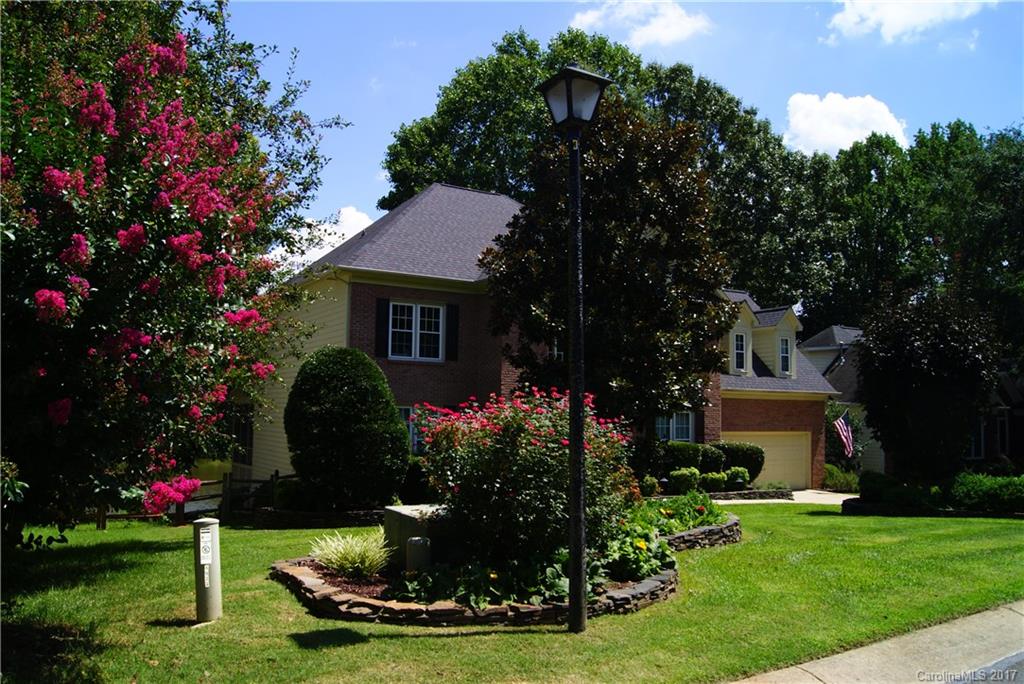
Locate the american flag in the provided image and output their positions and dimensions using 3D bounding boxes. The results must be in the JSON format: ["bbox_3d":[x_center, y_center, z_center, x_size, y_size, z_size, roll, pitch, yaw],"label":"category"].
[{"bbox_3d":[12.640,3.527,29.300,0.350,1.850,0.780,4,-6,-33],"label":"american flag"}]

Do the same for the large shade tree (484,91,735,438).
[{"bbox_3d":[2.561,-1.230,20.297,6.700,10.990,6.400,0,-5,0],"label":"large shade tree"}]

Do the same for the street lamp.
[{"bbox_3d":[0.496,0.024,5.902,0.390,4.270,0.390,4,-6,-33],"label":"street lamp"}]

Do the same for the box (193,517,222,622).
[{"bbox_3d":[-2.259,1.688,5.700,0.190,0.770,0.190,-1,-5,-22],"label":"box"}]

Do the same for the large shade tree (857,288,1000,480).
[{"bbox_3d":[12.677,1.514,23.500,4.000,6.000,3.900,-1,-5,28],"label":"large shade tree"}]

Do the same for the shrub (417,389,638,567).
[{"bbox_3d":[0.156,1.387,7.750,2.200,1.820,2.000,1,-5,1],"label":"shrub"}]

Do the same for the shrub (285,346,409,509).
[{"bbox_3d":[-3.489,1.803,16.200,2.600,3.420,2.600,4,-6,-33],"label":"shrub"}]

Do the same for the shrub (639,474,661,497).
[{"bbox_3d":[4.259,4.445,23.800,0.680,0.680,0.680,0,-5,10],"label":"shrub"}]

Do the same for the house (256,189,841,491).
[{"bbox_3d":[1.710,0.044,28.807,20.200,10.900,11.800,4,-6,-33],"label":"house"}]

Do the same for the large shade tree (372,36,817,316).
[{"bbox_3d":[5.056,-5.275,42.000,23.500,24.300,19.000,1,-5,7],"label":"large shade tree"}]

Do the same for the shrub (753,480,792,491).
[{"bbox_3d":[8.882,4.946,26.300,1.300,0.420,0.900,0,-5,19],"label":"shrub"}]

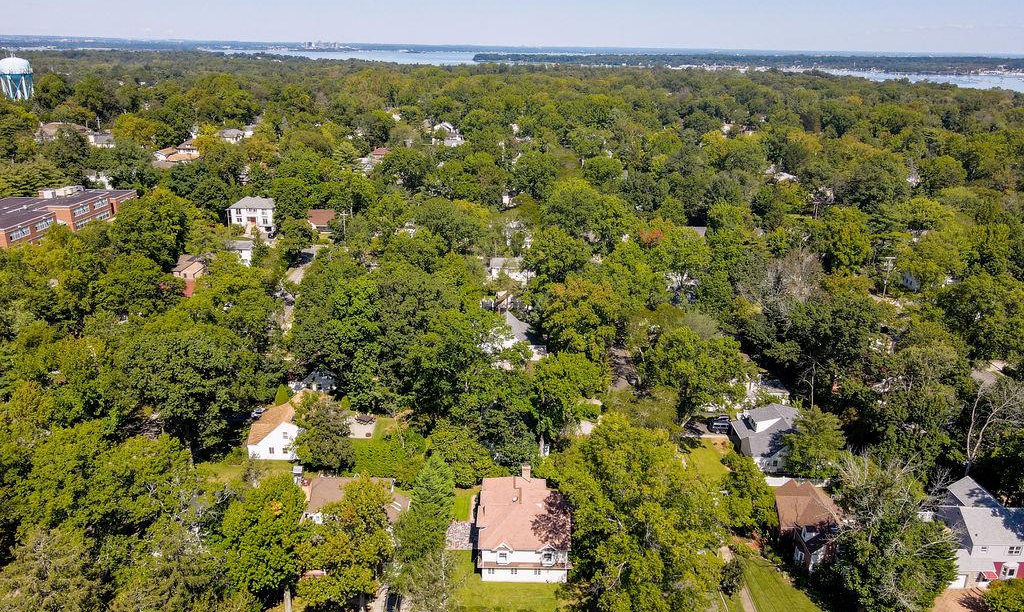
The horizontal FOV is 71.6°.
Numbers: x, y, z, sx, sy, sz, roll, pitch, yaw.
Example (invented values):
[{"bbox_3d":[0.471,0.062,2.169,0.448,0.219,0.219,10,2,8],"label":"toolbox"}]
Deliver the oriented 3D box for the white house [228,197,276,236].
[{"bbox_3d":[-89.659,-32.623,246.106,15.500,9.800,11.000,1,20,0],"label":"white house"}]

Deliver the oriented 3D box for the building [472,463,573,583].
[{"bbox_3d":[1.603,29.440,97.681,11.900,8.900,14.700,1,20,0],"label":"building"}]

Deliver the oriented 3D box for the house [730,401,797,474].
[{"bbox_3d":[45.593,22.311,121.825,12.600,7.000,13.500,1,20,0],"label":"house"}]

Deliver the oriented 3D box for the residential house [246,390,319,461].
[{"bbox_3d":[-38.771,19.594,124.919,10.400,7.000,16.900,1,20,0],"label":"residential house"}]

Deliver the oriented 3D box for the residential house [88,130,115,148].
[{"bbox_3d":[-216.681,-86.370,376.369,14.500,8.500,11.000,1,20,0],"label":"residential house"}]

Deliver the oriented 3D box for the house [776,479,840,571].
[{"bbox_3d":[41.150,29.936,99.619,9.000,8.000,12.500,1,20,0],"label":"house"}]

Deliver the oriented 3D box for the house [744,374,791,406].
[{"bbox_3d":[49.757,16.193,139.525,9.500,6.300,11.000,1,20,0],"label":"house"}]

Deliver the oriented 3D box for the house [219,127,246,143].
[{"bbox_3d":[-162.438,-98.931,412.933,14.500,8.500,11.000,1,20,0],"label":"house"}]

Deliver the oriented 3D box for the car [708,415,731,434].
[{"bbox_3d":[37.898,21.968,129.910,4.600,1.750,1.920,1,20,0],"label":"car"}]

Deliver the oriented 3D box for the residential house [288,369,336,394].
[{"bbox_3d":[-38.038,15.142,138.675,9.500,5.800,11.000,1,20,0],"label":"residential house"}]

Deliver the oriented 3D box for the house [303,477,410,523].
[{"bbox_3d":[-21.880,28.276,102.371,14.700,7.000,11.000,1,20,0],"label":"house"}]

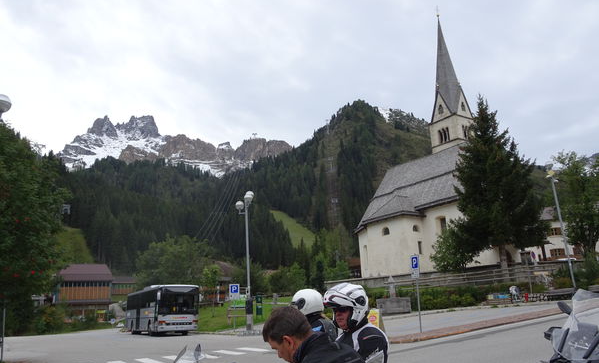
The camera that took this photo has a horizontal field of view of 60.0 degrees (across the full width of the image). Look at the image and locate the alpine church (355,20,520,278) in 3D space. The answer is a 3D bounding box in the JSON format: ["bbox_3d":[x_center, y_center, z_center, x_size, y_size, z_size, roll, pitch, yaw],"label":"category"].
[{"bbox_3d":[15.721,-5.418,68.593,14.400,36.600,24.920,7,-17,-35],"label":"alpine church"}]

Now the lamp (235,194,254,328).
[{"bbox_3d":[-3.374,4.868,32.521,1.150,8.740,1.100,-3,-14,0],"label":"lamp"}]

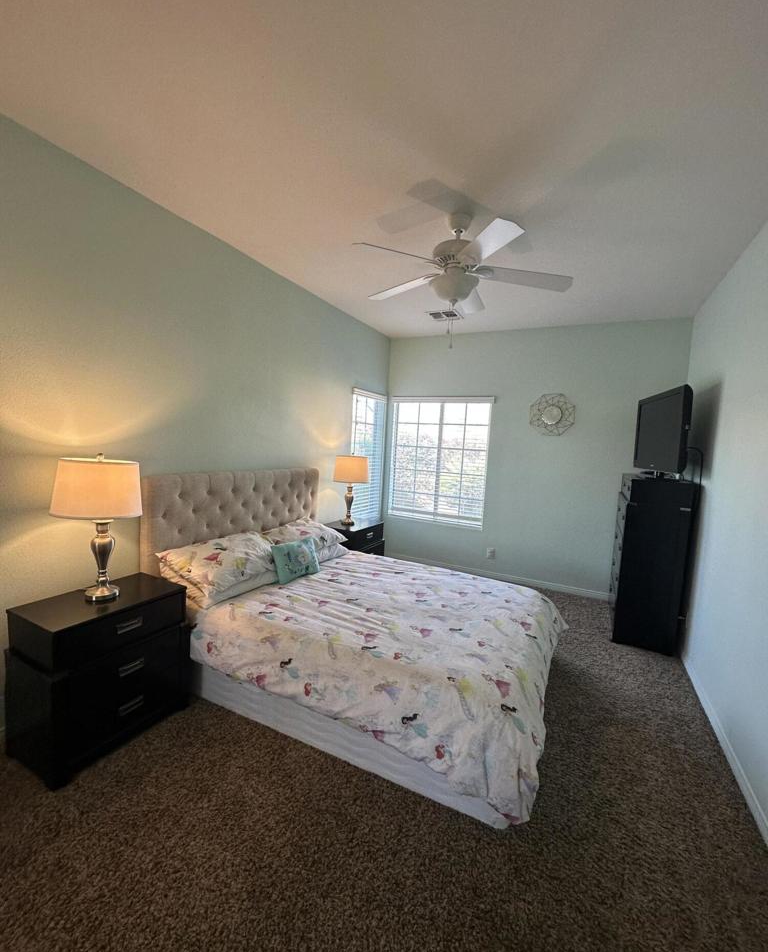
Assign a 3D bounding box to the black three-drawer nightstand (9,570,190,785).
[{"bbox_3d":[-1.361,0.914,2.015,0.415,0.655,0.630,5,5,26],"label":"black three-drawer nightstand"}]

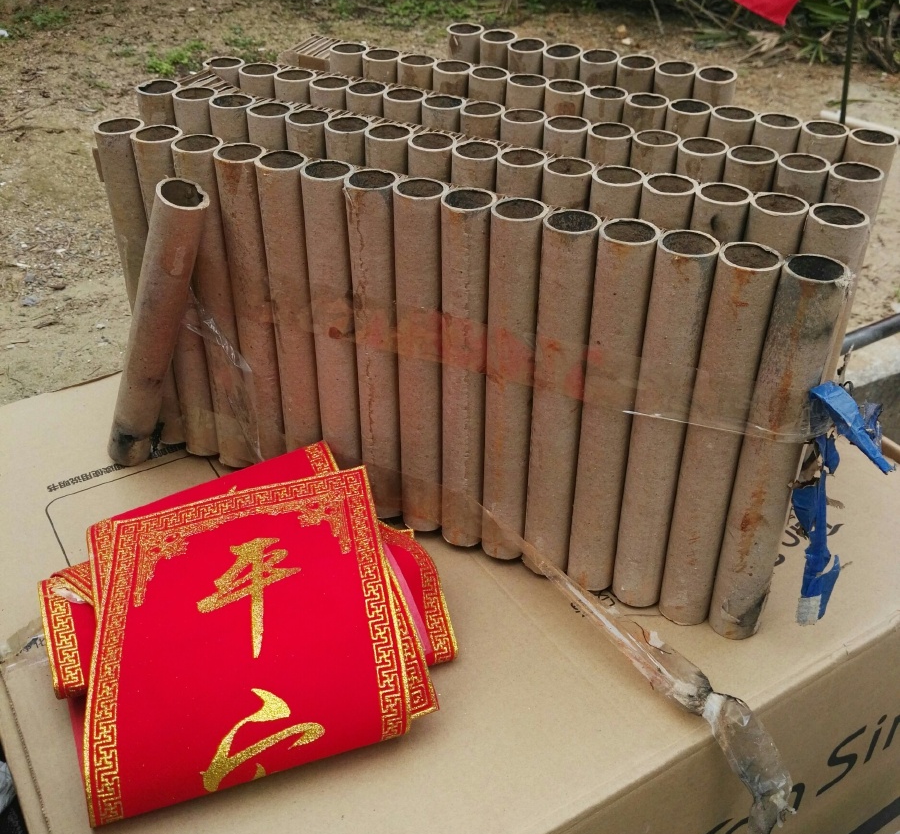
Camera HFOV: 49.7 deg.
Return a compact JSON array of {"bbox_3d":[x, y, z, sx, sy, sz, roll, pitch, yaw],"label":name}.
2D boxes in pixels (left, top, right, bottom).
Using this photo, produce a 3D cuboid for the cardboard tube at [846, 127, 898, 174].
[{"bbox_3d":[0.329,-0.096,0.835,0.036,0.294,0.036,15,39,21],"label":"cardboard tube"}]

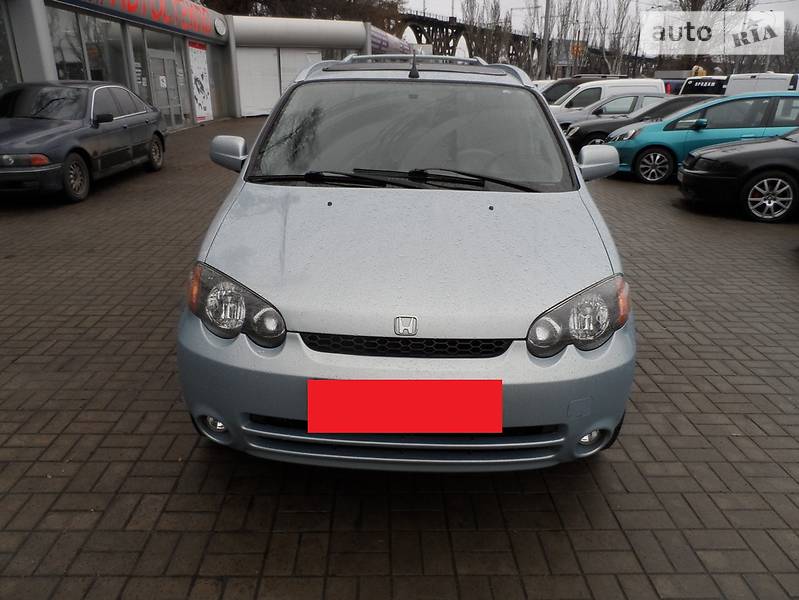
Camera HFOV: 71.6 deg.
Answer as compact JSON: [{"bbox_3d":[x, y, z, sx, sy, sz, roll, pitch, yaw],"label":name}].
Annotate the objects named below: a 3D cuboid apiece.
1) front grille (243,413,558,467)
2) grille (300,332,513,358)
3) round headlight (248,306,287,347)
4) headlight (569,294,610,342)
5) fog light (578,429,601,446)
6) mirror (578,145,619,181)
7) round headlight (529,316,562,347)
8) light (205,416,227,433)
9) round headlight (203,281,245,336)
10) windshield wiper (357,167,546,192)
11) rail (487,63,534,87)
[{"bbox_3d":[0.011,0.454,1.823,1.060,0.150,0.120,2,21,1],"label":"front grille"},{"bbox_3d":[0.019,0.140,1.699,0.660,0.070,0.080,2,21,1],"label":"grille"},{"bbox_3d":[-0.434,0.087,1.822,0.115,0.120,0.080,2,21,1],"label":"round headlight"},{"bbox_3d":[0.627,0.054,1.836,0.142,0.148,0.090,2,21,1],"label":"headlight"},{"bbox_3d":[0.666,0.483,1.944,0.070,0.058,0.050,2,21,1],"label":"fog light"},{"bbox_3d":[0.932,-0.643,2.622,0.190,0.165,0.110,2,21,1],"label":"mirror"},{"bbox_3d":[0.470,0.097,1.776,0.108,0.105,0.070,2,21,1],"label":"round headlight"},{"bbox_3d":[-0.652,0.441,1.963,0.070,0.058,0.050,2,21,1],"label":"light"},{"bbox_3d":[-0.595,0.029,1.895,0.130,0.165,0.090,2,21,1],"label":"round headlight"},{"bbox_3d":[0.210,-0.528,2.427,0.820,0.090,0.110,2,21,1],"label":"windshield wiper"},{"bbox_3d":[0.686,-1.439,3.501,0.070,0.150,1.600,2,21,1],"label":"rail"}]

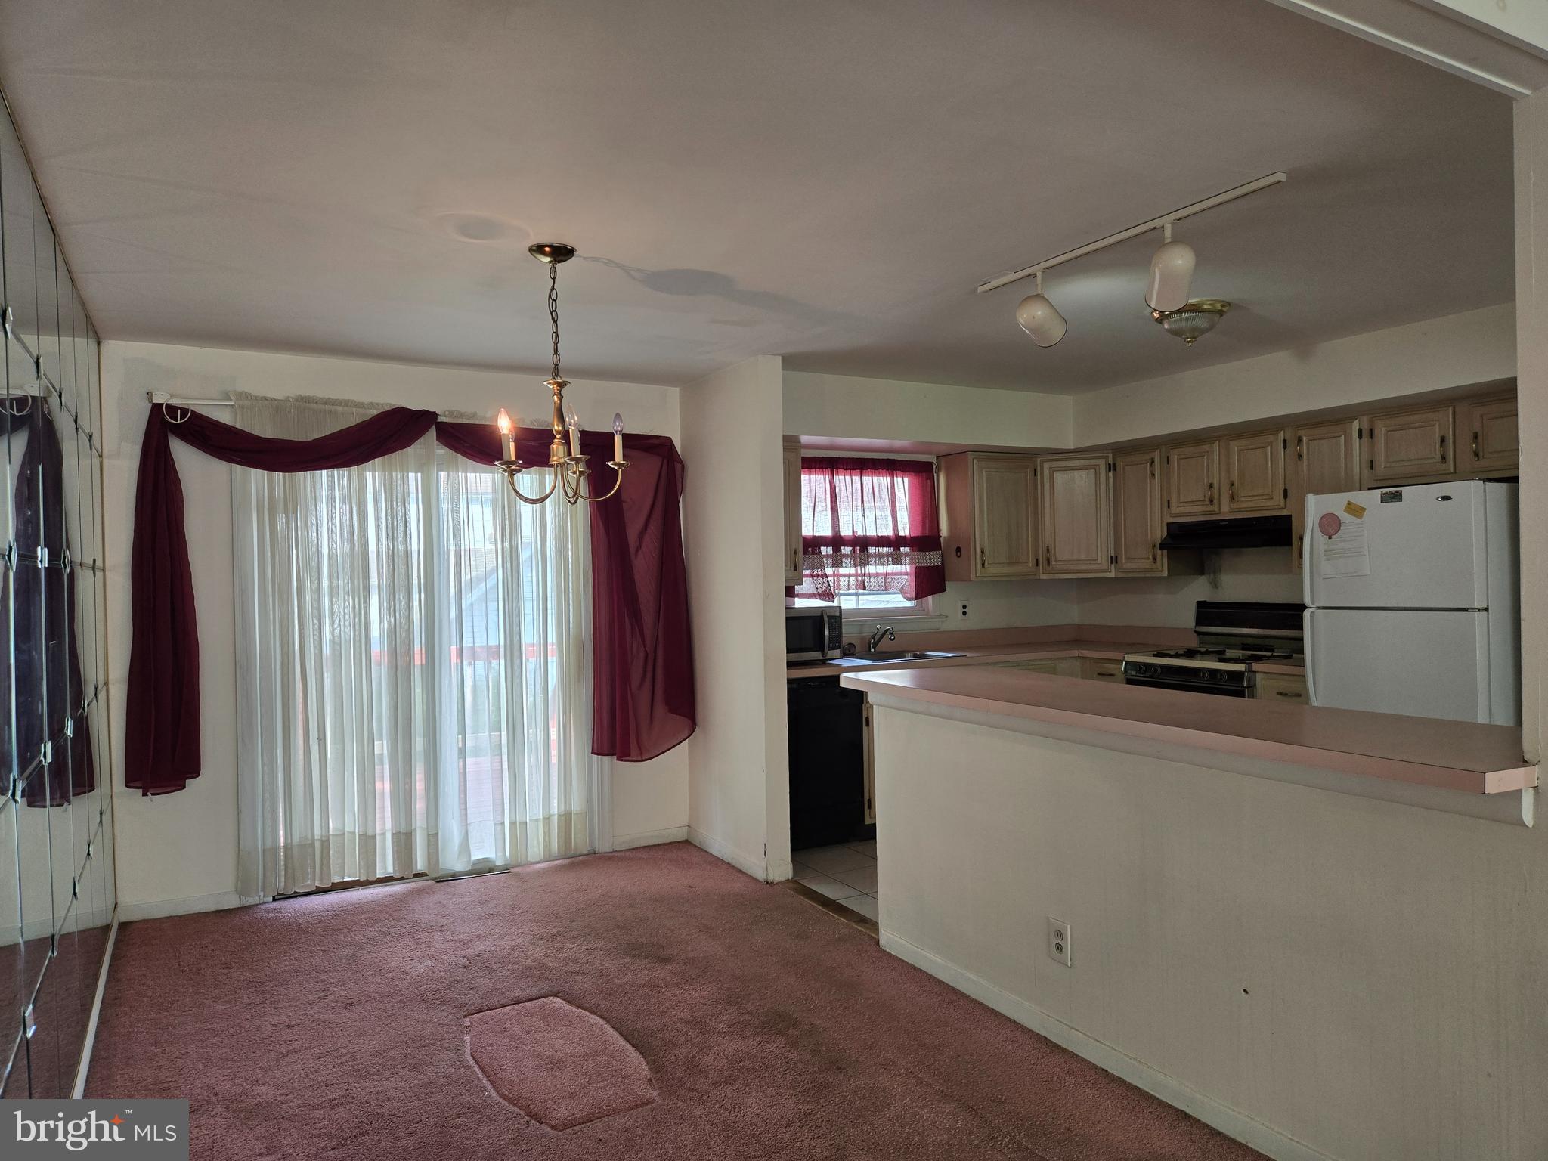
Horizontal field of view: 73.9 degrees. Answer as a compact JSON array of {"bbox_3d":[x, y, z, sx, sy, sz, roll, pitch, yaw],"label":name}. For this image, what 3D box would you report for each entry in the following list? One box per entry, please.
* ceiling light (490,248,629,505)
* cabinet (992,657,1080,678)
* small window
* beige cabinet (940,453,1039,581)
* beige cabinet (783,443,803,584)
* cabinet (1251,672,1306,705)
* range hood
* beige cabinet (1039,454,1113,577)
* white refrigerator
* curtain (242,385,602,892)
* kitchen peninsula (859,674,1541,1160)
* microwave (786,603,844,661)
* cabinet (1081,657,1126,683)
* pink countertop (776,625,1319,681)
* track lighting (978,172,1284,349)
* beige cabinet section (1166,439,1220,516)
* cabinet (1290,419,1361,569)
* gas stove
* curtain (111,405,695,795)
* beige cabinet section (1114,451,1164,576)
[{"bbox_3d":[-0.656,-0.616,3.092,0.410,0.775,0.410,-1,1,-29],"label":"ceiling light"},{"bbox_3d":[1.357,0.902,6.214,0.680,0.880,0.610,-1,1,-29],"label":"cabinet"},{"bbox_3d":[0.559,-0.289,5.998,1.110,0.830,0.080,-1,1,-29],"label":"small window"},{"bbox_3d":[1.311,-0.382,6.305,0.545,0.761,0.320,-1,1,-29],"label":"beige cabinet"},{"bbox_3d":[-0.100,-0.348,5.520,0.435,0.761,0.310,-1,1,-29],"label":"beige cabinet"},{"bbox_3d":[2.738,0.892,5.053,0.610,0.880,0.385,-1,1,-29],"label":"cabinet"},{"bbox_3d":[2.513,-0.252,5.551,0.420,0.156,0.760,-1,1,-29],"label":"range hood"},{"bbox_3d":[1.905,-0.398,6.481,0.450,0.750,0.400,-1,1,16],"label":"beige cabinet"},{"bbox_3d":[2.881,0.481,4.446,0.770,1.735,0.760,-1,1,-29],"label":"white refrigerator"},{"bbox_3d":[-1.617,0.286,4.844,1.603,2.210,0.100,-1,1,-29],"label":"curtain"},{"bbox_3d":[1.087,0.880,3.040,0.630,1.052,2.200,-1,1,-29],"label":"kitchen peninsula"},{"bbox_3d":[0.071,0.282,5.597,0.480,0.285,0.370,-1,1,-29],"label":"microwave"},{"bbox_3d":[2.171,0.890,6.077,0.610,0.880,0.420,-1,1,-29],"label":"cabinet"},{"bbox_3d":[1.360,0.403,5.285,2.720,0.155,2.150,-1,1,-29],"label":"pink countertop"},{"bbox_3d":[1.031,-0.903,3.094,0.200,0.262,1.143,-1,1,-29],"label":"track lighting"},{"bbox_3d":[2.472,-0.573,5.847,0.317,0.416,0.357,-2,1,-30],"label":"beige cabinet section"},{"bbox_3d":[2.837,-0.401,5.106,0.320,0.750,0.385,-1,1,-29],"label":"cabinet"},{"bbox_3d":[2.413,0.737,5.530,0.670,1.200,0.760,-1,1,-29],"label":"gas stove"},{"bbox_3d":[-1.553,0.080,4.845,2.532,1.670,0.140,-1,1,-29],"label":"curtain"},{"bbox_3d":[2.291,-0.409,6.176,0.317,0.753,0.385,-2,1,-30],"label":"beige cabinet section"}]

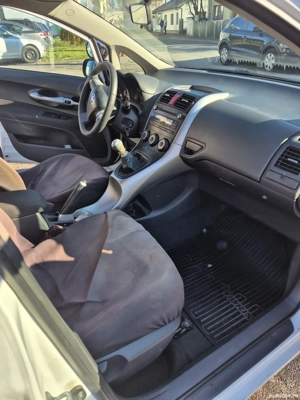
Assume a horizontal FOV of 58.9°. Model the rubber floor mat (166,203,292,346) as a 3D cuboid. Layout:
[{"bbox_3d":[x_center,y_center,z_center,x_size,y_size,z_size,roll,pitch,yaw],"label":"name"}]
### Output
[{"bbox_3d":[0.345,0.274,1.208,0.580,0.135,0.480,-26,41,-18],"label":"rubber floor mat"}]

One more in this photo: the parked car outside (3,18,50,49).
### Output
[{"bbox_3d":[-6.988,-7.251,11.941,4.500,1.460,1.800,-4,34,-6],"label":"parked car outside"}]

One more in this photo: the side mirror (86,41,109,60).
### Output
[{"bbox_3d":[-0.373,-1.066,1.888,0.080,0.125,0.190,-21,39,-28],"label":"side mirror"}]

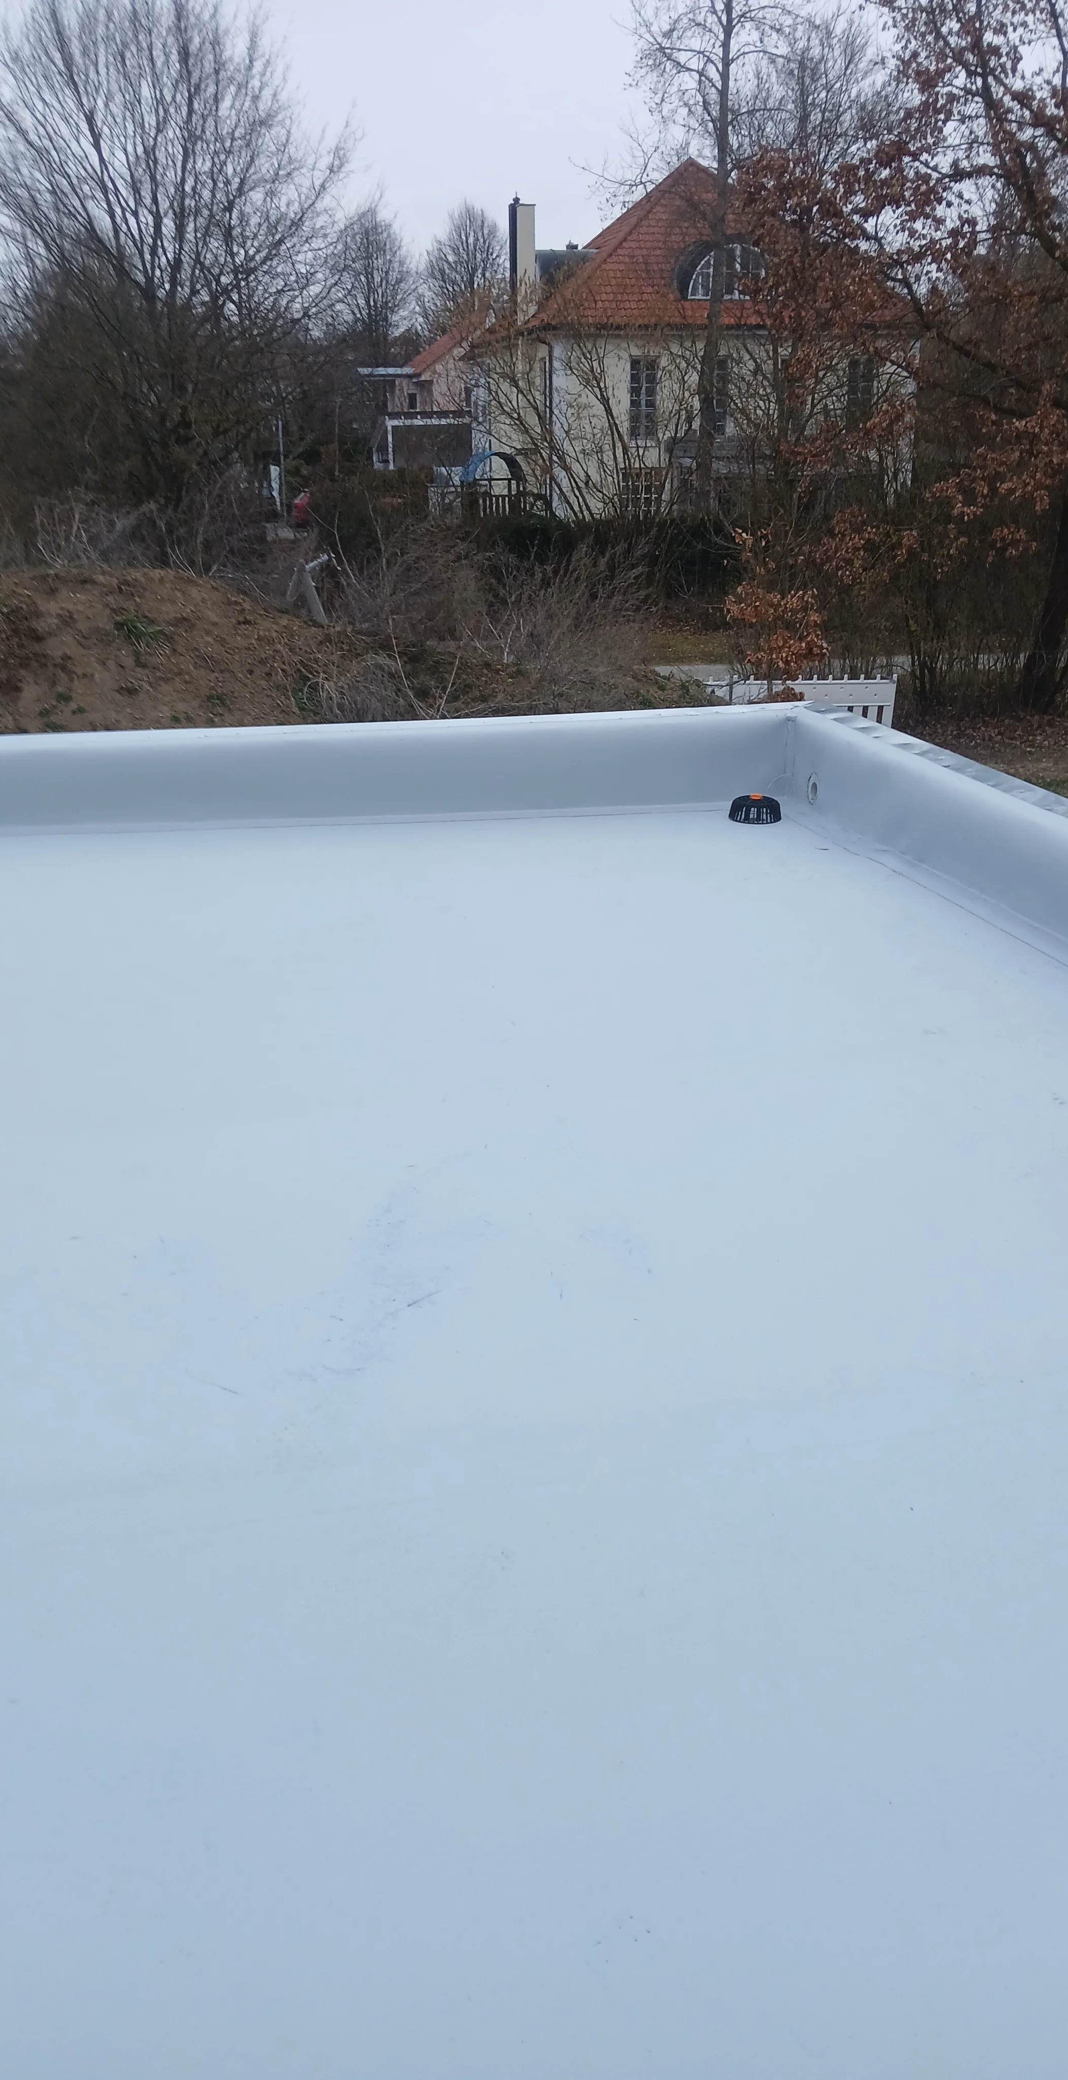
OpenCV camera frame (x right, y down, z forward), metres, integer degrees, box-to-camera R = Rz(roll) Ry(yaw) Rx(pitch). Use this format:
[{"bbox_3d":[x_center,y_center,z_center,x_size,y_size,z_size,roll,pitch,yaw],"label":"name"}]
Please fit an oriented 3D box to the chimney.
[{"bbox_3d":[-0.309,-21.569,43.130,0.510,2.962,0.800,-6,22,-16],"label":"chimney"}]

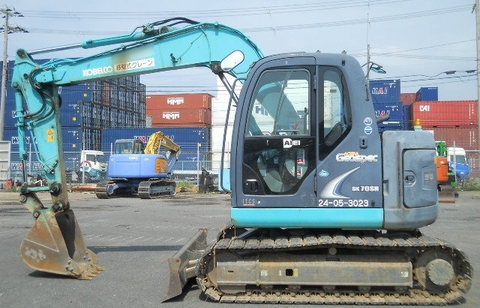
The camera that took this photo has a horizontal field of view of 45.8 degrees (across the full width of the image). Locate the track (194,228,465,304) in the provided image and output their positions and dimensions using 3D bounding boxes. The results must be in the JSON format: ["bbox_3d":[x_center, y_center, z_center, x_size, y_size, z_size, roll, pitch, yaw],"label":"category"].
[{"bbox_3d":[0.980,1.220,6.050,2.830,0.640,0.460,0,0,3],"label":"track"}]

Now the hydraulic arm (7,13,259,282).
[{"bbox_3d":[-1.030,-0.090,7.230,3.700,3.260,0.750,0,0,3],"label":"hydraulic arm"}]

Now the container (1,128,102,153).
[{"bbox_3d":[-22.935,-1.531,64.248,12.190,2.900,2.440,0,0,10],"label":"container"}]

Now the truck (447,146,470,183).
[{"bbox_3d":[15.100,0.950,43.600,5.000,2.750,2.300,0,0,15],"label":"truck"}]

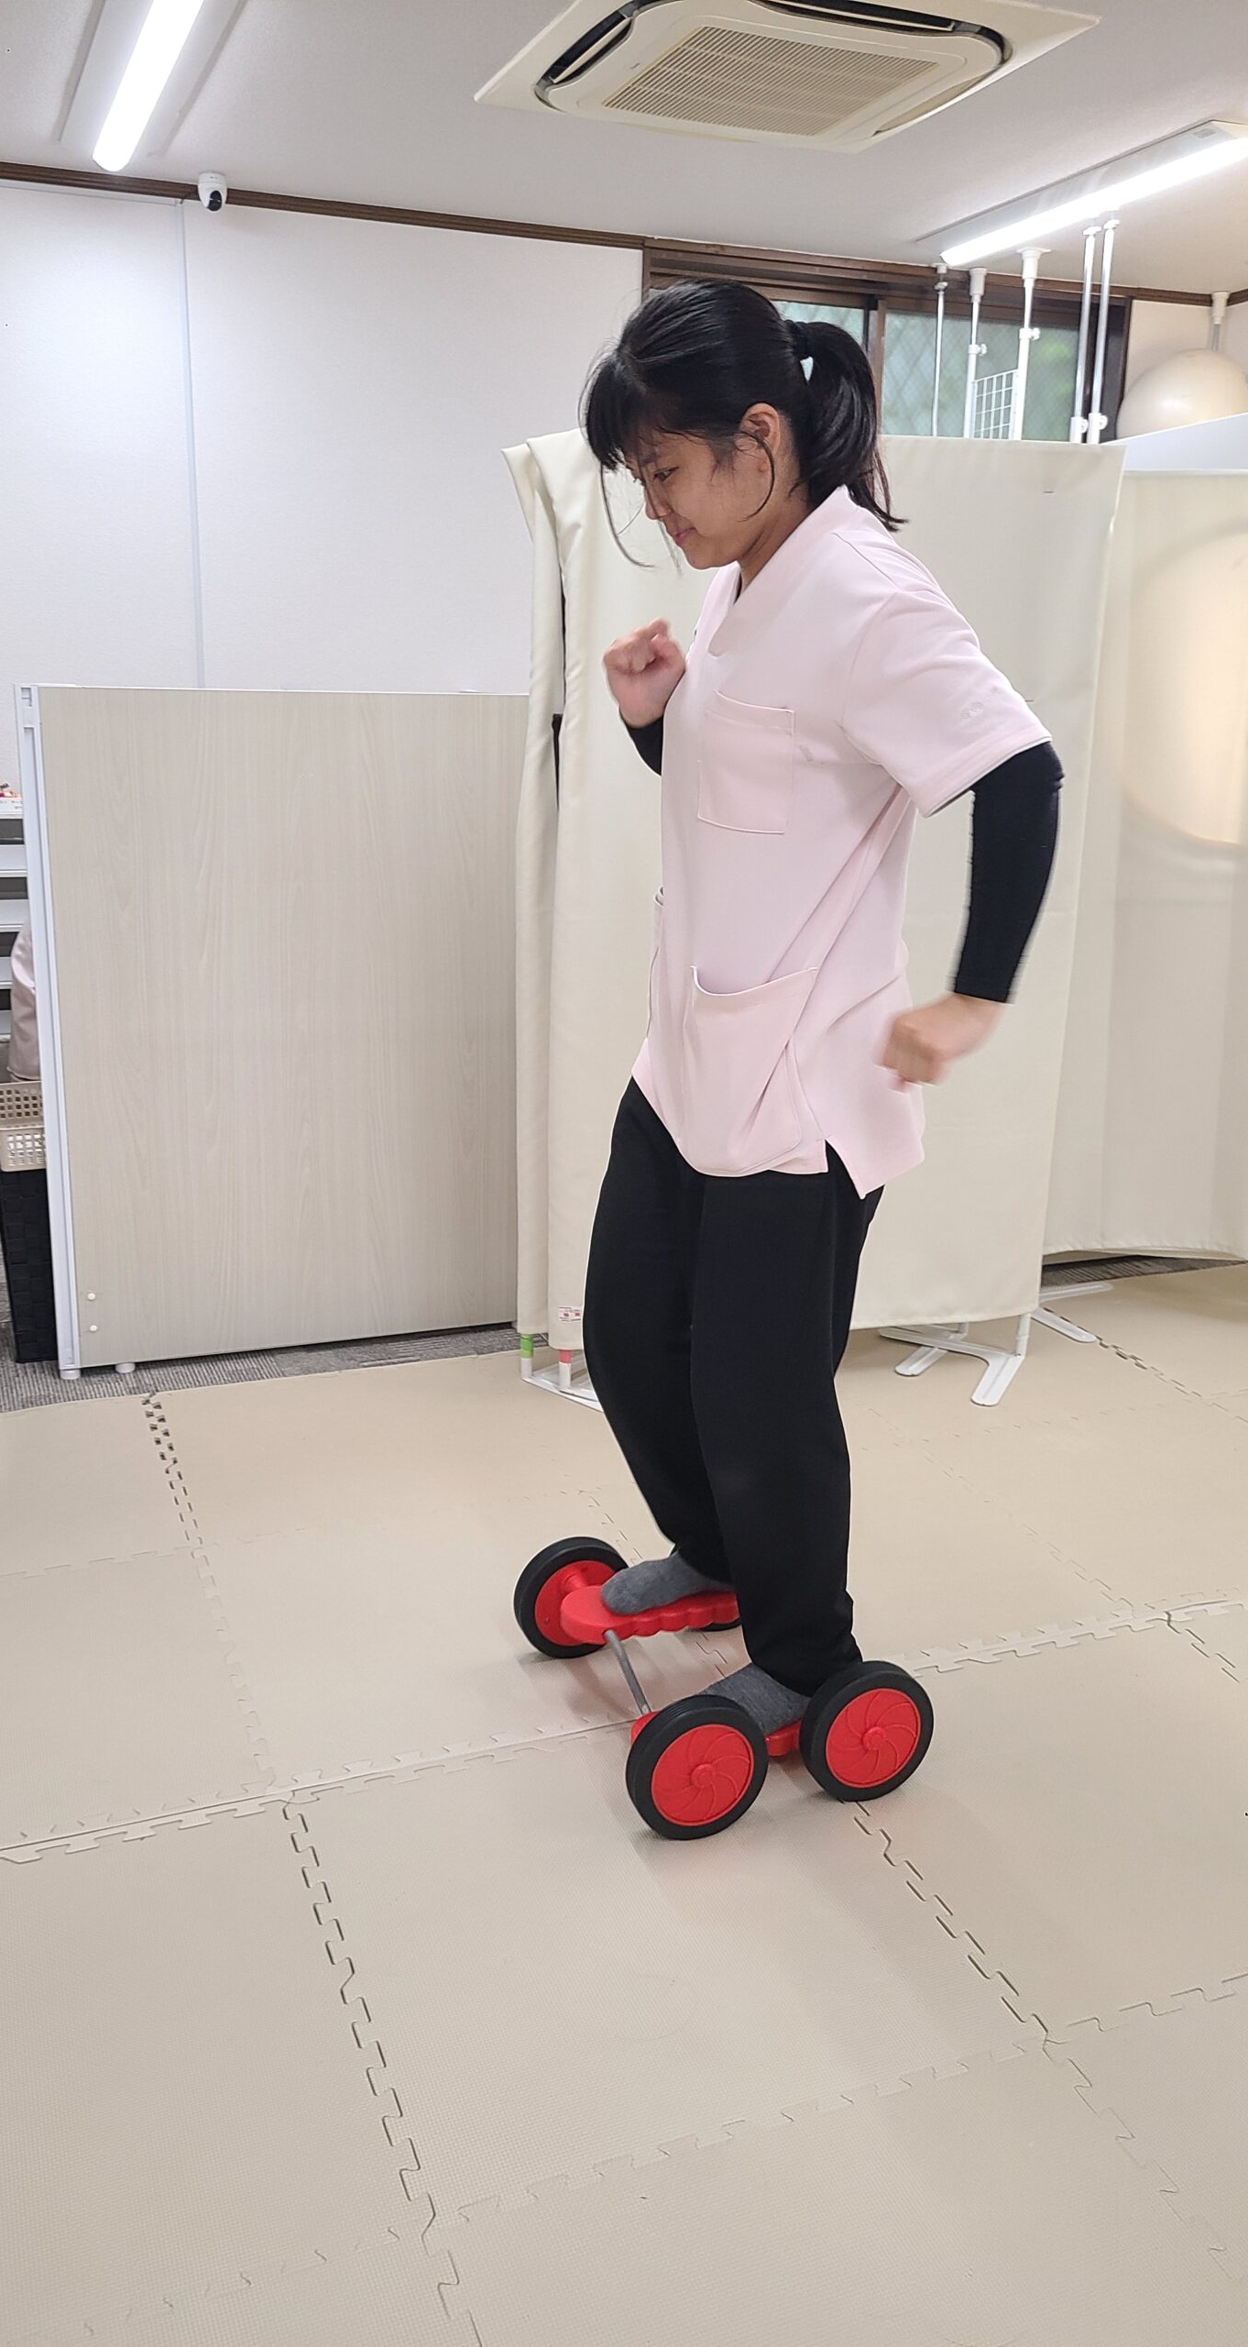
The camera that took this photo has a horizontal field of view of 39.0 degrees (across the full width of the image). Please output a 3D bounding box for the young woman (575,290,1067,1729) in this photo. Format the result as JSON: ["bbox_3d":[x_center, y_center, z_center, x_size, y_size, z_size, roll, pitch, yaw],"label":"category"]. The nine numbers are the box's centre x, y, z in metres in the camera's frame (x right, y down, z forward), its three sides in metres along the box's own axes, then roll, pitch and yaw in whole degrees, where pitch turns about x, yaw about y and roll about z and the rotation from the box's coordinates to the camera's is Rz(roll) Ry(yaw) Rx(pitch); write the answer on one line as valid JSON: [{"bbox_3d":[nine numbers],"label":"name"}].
[{"bbox_3d":[0.149,-0.126,1.929,0.420,1.560,0.520,-12,20,-39],"label":"young woman"}]

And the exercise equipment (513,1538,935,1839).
[{"bbox_3d":[0.110,0.595,2.156,0.367,0.157,0.438,-5,16,-20],"label":"exercise equipment"}]

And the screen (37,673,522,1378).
[{"bbox_3d":[-0.576,-0.252,3.229,0.930,1.210,0.040,-5,16,-20],"label":"screen"}]

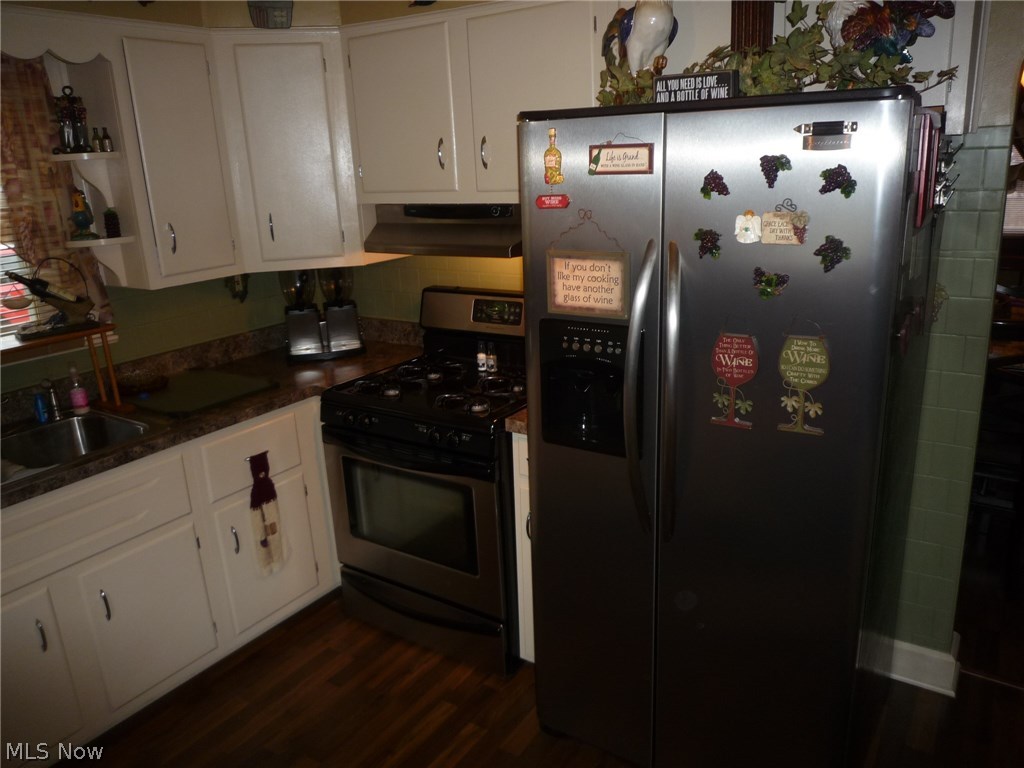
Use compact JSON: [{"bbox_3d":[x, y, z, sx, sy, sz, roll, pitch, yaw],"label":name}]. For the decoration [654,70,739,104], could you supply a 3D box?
[{"bbox_3d":[0.405,-0.647,1.632,0.177,0.063,0.044,8,19,33],"label":"decoration"}]

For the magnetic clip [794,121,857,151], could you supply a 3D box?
[{"bbox_3d":[0.599,-0.474,1.418,0.112,0.051,0.028,8,19,31],"label":"magnetic clip"}]

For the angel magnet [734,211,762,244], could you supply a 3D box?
[{"bbox_3d":[0.494,-0.327,1.545,0.049,0.066,0.015,8,20,32],"label":"angel magnet"}]

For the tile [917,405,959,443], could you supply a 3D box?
[{"bbox_3d":[1.231,0.119,2.152,0.108,0.108,0.008,8,20,32],"label":"tile"}]

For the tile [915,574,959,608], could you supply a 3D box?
[{"bbox_3d":[1.310,0.647,2.277,0.108,0.108,0.008,8,20,32],"label":"tile"}]

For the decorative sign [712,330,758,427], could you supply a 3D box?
[{"bbox_3d":[0.495,-0.003,1.648,0.104,0.220,0.012,6,18,27],"label":"decorative sign"}]

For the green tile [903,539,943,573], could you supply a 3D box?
[{"bbox_3d":[1.285,0.543,2.305,0.108,0.108,0.009,8,19,33],"label":"green tile"}]

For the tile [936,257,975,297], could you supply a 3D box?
[{"bbox_3d":[1.204,-0.293,2.031,0.108,0.108,0.008,8,20,32],"label":"tile"}]

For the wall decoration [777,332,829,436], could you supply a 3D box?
[{"bbox_3d":[0.622,0.006,1.582,0.104,0.223,0.012,6,18,27],"label":"wall decoration"}]

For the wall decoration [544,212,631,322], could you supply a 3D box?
[{"bbox_3d":[0.183,-0.288,1.768,0.212,0.253,0.014,8,20,32],"label":"wall decoration"}]

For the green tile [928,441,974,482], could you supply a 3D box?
[{"bbox_3d":[1.307,0.234,2.192,0.110,0.108,0.009,8,19,33],"label":"green tile"}]

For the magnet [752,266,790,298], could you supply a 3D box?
[{"bbox_3d":[0.544,-0.211,1.553,0.071,0.065,0.015,6,18,27],"label":"magnet"}]

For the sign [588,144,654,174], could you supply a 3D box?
[{"bbox_3d":[0.242,-0.496,1.629,0.157,0.064,0.011,9,19,34],"label":"sign"}]

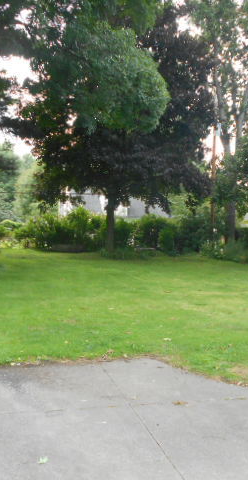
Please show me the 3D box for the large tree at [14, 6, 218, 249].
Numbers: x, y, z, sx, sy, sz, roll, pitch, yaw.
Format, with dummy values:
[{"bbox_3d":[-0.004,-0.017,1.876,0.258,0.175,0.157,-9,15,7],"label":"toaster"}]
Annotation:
[{"bbox_3d":[-0.644,-6.843,29.500,12.200,15.100,11.500,2,1,0],"label":"large tree"}]

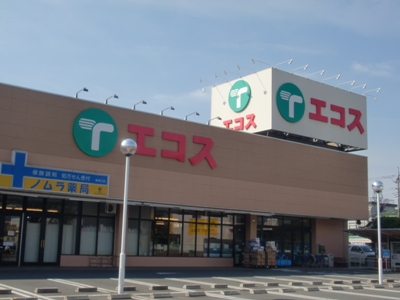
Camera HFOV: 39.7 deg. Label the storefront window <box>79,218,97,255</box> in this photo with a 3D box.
[{"bbox_3d":[-5.704,4.365,28.416,0.972,1.971,0.100,9,-12,-37],"label":"storefront window"}]

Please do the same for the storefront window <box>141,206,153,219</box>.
[{"bbox_3d":[-2.972,3.540,31.261,0.872,0.708,0.100,9,-13,-37],"label":"storefront window"}]

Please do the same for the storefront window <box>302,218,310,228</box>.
[{"bbox_3d":[7.659,5.284,39.882,0.852,0.714,0.100,10,-13,-37],"label":"storefront window"}]

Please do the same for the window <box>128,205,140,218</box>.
[{"bbox_3d":[-3.690,3.467,31.271,0.783,0.784,0.100,10,-13,-37],"label":"window"}]

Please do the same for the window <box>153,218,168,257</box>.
[{"bbox_3d":[-2.198,5.039,31.649,0.916,1.979,0.100,9,-13,-37],"label":"window"}]

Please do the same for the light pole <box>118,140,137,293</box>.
[{"bbox_3d":[-2.152,1.859,16.021,0.489,4.427,0.489,10,-13,-37],"label":"light pole"}]

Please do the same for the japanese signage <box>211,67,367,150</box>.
[{"bbox_3d":[6.960,-2.354,42.843,10.410,4.332,6.529,10,-13,-37],"label":"japanese signage"}]

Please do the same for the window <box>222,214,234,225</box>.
[{"bbox_3d":[1.757,4.317,34.925,0.877,0.676,0.100,9,-13,-37],"label":"window"}]

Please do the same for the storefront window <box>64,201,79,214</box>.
[{"bbox_3d":[-6.605,2.934,28.447,0.768,0.721,0.100,9,-13,-37],"label":"storefront window"}]

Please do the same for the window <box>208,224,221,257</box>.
[{"bbox_3d":[0.935,5.551,34.077,0.893,1.982,0.100,9,-13,-37],"label":"window"}]

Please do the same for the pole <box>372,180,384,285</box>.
[{"bbox_3d":[7.524,3.436,23.268,0.499,4.279,0.499,10,-13,-37],"label":"pole"}]

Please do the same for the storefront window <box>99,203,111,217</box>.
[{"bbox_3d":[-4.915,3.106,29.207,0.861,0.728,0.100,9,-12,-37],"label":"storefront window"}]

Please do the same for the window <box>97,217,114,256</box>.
[{"bbox_3d":[-4.999,4.568,29.480,0.874,1.961,0.100,9,-13,-37],"label":"window"}]

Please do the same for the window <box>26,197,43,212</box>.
[{"bbox_3d":[-8.117,2.690,27.275,0.854,0.714,0.100,9,-13,-37],"label":"window"}]

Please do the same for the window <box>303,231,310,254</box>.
[{"bbox_3d":[7.610,6.605,39.628,0.847,1.693,0.100,10,-13,-37],"label":"window"}]

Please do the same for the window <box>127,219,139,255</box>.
[{"bbox_3d":[-3.614,4.723,30.006,0.705,1.964,0.100,9,-12,-37],"label":"window"}]

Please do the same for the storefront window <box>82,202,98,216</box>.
[{"bbox_3d":[-5.844,3.178,29.627,0.936,0.742,0.100,10,-13,-37],"label":"storefront window"}]

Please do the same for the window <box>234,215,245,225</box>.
[{"bbox_3d":[2.567,4.512,36.011,0.868,0.645,0.100,10,-13,-37],"label":"window"}]

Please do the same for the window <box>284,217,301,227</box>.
[{"bbox_3d":[6.445,4.999,38.571,1.774,0.702,0.100,9,-13,-37],"label":"window"}]

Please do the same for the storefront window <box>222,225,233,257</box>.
[{"bbox_3d":[1.681,5.567,34.042,0.959,1.983,0.100,9,-12,-37],"label":"storefront window"}]

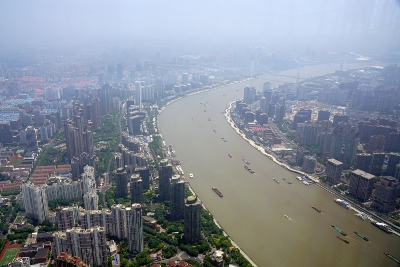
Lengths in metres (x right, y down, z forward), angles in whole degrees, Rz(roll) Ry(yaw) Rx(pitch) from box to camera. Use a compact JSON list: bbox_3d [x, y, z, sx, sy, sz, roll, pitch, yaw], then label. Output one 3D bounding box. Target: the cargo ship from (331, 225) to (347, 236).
[{"bbox_3d":[358.570,251.090,861.100,8.500,7.000,45.000,-9,21,-28],"label":"cargo ship"}]

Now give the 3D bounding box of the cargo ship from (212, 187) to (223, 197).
[{"bbox_3d":[54.810,181.880,1036.480,10.500,9.000,53.000,-8,21,-27],"label":"cargo ship"}]

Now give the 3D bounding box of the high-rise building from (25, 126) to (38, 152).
[{"bbox_3d":[-703.990,25.810,1401.130,40.000,96.000,27.000,1,19,2],"label":"high-rise building"}]

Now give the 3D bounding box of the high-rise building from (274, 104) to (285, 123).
[{"bbox_3d":[448.050,-113.710,1871.300,37.290,92.680,33.560,0,17,0],"label":"high-rise building"}]

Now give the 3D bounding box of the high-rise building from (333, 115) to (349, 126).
[{"bbox_3d":[701.630,-44.850,1672.040,63.000,81.000,32.000,2,19,5],"label":"high-rise building"}]

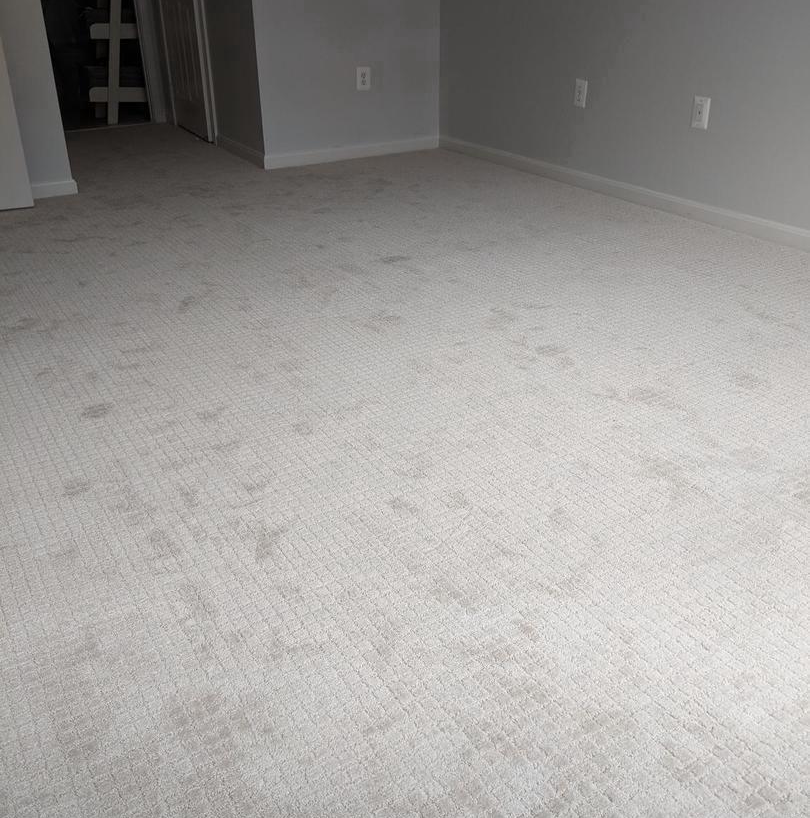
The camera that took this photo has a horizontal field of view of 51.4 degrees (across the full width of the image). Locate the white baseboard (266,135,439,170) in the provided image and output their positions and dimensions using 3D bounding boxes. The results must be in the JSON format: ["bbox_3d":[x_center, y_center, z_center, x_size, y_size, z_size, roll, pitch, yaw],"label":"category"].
[{"bbox_3d":[-0.301,-1.583,5.190,1.213,0.072,0.015,-16,31,-27],"label":"white baseboard"}]

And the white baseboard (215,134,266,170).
[{"bbox_3d":[-1.020,-1.602,5.229,0.015,0.076,0.836,-16,31,-27],"label":"white baseboard"}]

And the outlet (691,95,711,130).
[{"bbox_3d":[1.305,-1.301,3.708,0.010,0.122,0.080,-16,31,-27],"label":"outlet"}]

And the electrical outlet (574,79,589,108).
[{"bbox_3d":[0.896,-1.606,4.290,0.010,0.122,0.080,-16,31,-27],"label":"electrical outlet"}]

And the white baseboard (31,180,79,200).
[{"bbox_3d":[-1.816,-1.133,4.355,0.238,0.068,0.015,-16,31,-27],"label":"white baseboard"}]

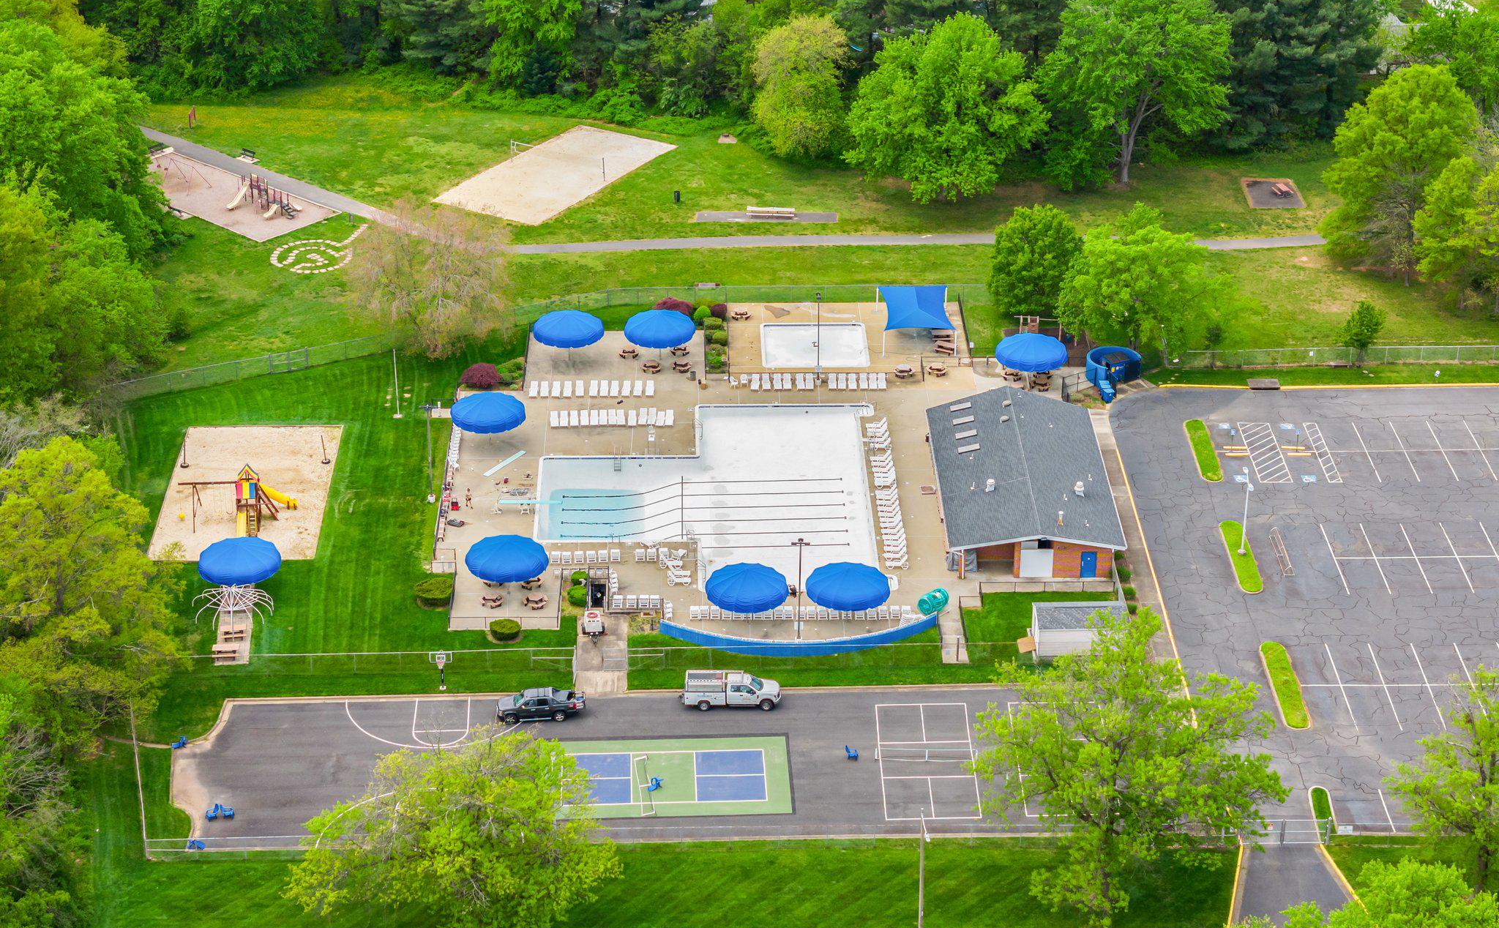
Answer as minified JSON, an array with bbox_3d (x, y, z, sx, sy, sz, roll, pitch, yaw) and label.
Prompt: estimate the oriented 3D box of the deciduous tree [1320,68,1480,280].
[{"bbox_3d":[56.900,-25.670,266.480,13.400,19.390,13.400,0,28,0],"label":"deciduous tree"}]

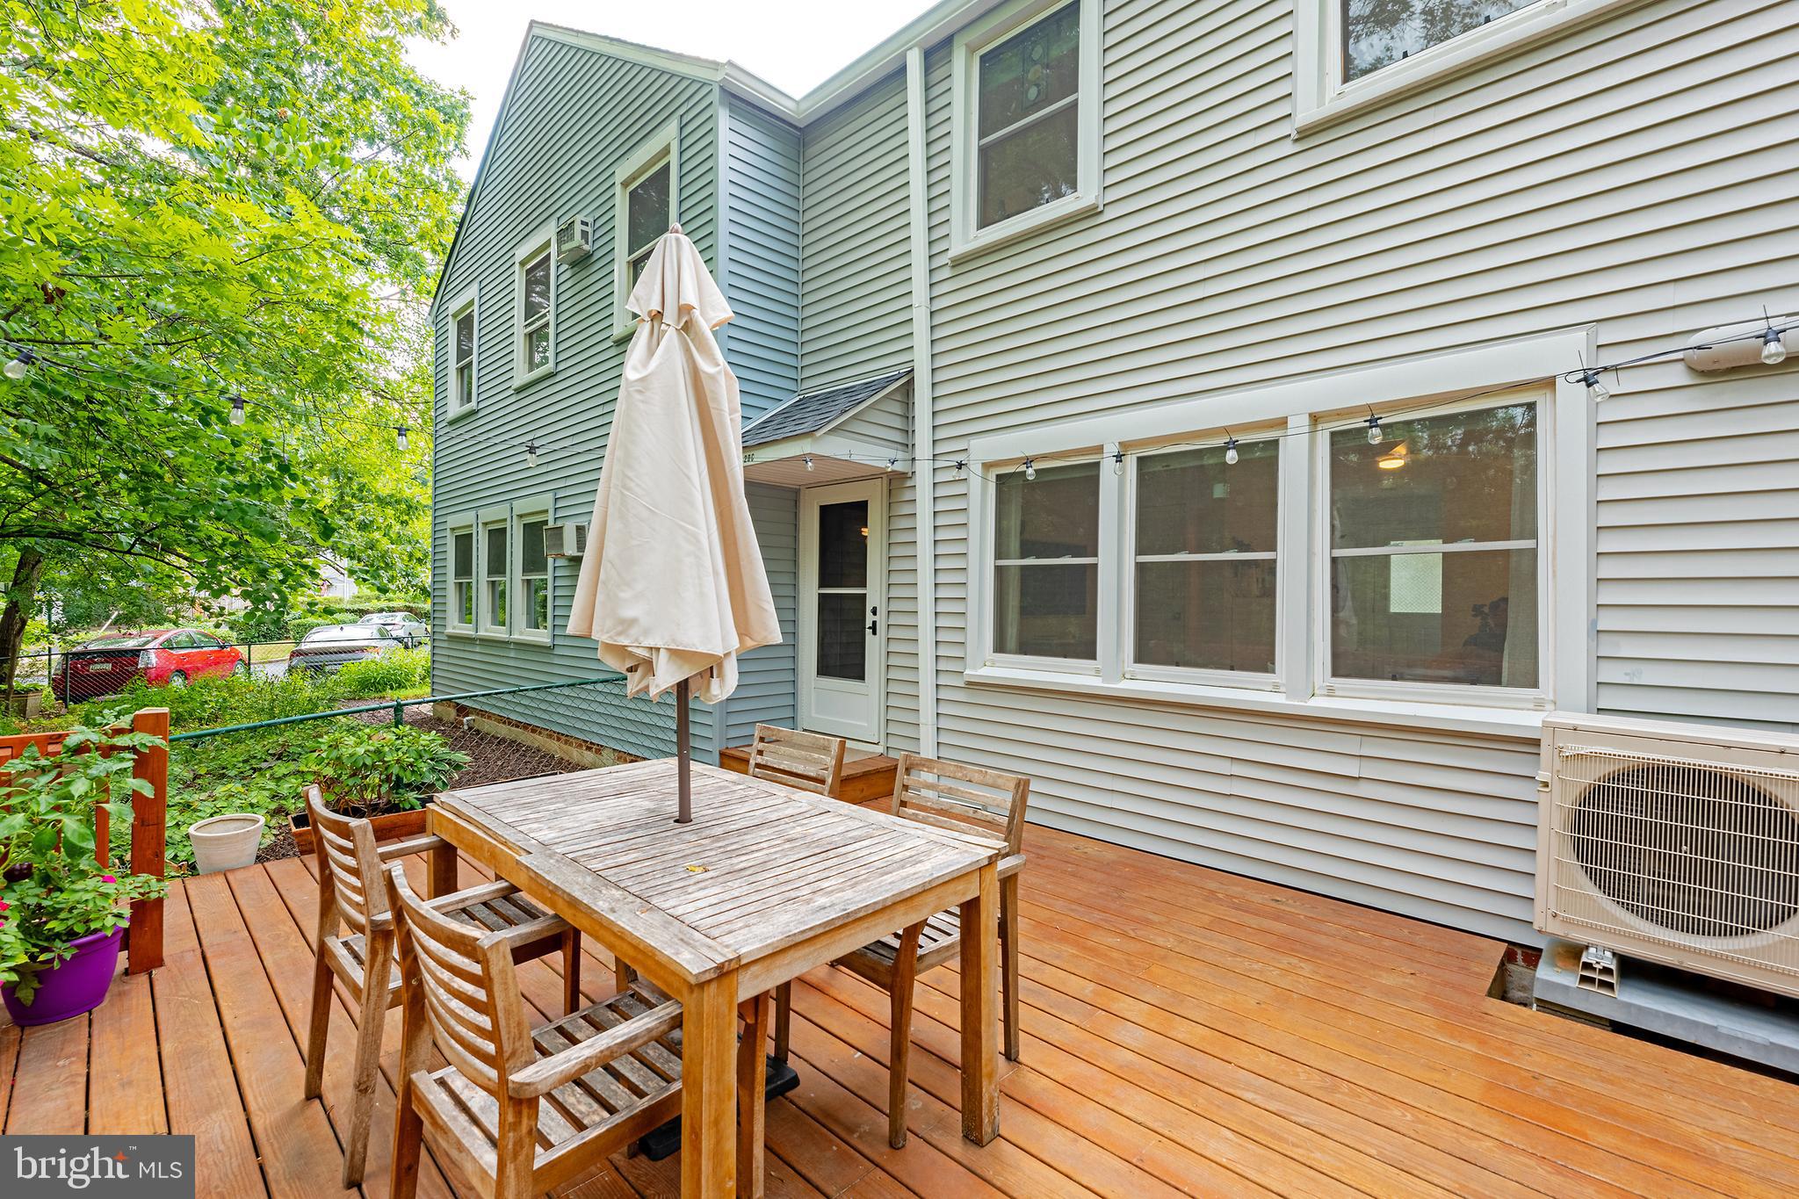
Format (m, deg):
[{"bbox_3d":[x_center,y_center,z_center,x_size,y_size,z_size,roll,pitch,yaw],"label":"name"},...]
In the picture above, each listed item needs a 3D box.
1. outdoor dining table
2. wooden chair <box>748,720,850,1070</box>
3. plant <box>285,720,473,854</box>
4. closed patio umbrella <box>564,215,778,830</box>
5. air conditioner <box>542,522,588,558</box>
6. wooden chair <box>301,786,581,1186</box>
[{"bbox_3d":[-0.636,1.019,2.075,1.671,0.749,0.893,-1,-1,43],"label":"outdoor dining table"},{"bbox_3d":[-0.615,0.968,2.638,0.550,0.860,0.570,-1,-1,43],"label":"wooden chair"},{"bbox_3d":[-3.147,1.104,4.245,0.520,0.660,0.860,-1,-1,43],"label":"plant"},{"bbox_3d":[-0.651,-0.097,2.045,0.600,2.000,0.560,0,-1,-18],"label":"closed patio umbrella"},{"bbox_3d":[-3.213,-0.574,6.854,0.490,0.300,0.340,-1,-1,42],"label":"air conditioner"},{"bbox_3d":[-1.286,0.963,1.986,0.550,0.860,0.570,-1,-1,43],"label":"wooden chair"}]

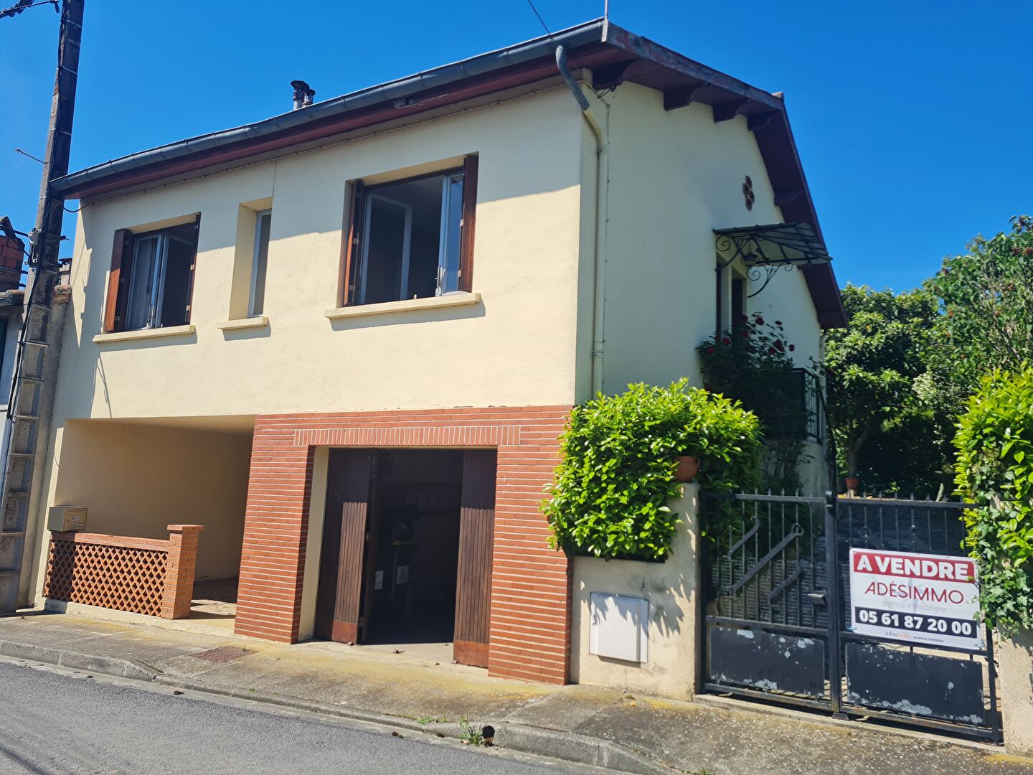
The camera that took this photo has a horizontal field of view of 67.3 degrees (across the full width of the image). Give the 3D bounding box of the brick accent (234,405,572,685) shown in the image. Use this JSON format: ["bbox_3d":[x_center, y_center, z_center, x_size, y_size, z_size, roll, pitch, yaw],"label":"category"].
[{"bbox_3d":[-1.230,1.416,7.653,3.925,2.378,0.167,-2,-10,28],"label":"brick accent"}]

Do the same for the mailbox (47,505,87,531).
[{"bbox_3d":[-5.857,1.721,10.120,0.353,0.287,0.279,-2,-10,28],"label":"mailbox"}]

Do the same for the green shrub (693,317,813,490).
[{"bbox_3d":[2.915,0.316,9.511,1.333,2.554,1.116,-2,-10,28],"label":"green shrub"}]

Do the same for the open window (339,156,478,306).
[{"bbox_3d":[-1.092,-1.591,8.220,1.724,1.426,0.310,-2,-10,28],"label":"open window"}]

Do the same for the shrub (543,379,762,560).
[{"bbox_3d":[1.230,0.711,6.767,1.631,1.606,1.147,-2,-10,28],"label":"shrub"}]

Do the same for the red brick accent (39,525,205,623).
[{"bbox_3d":[-4.915,2.190,9.588,2.567,1.042,0.310,-2,-10,28],"label":"red brick accent"}]

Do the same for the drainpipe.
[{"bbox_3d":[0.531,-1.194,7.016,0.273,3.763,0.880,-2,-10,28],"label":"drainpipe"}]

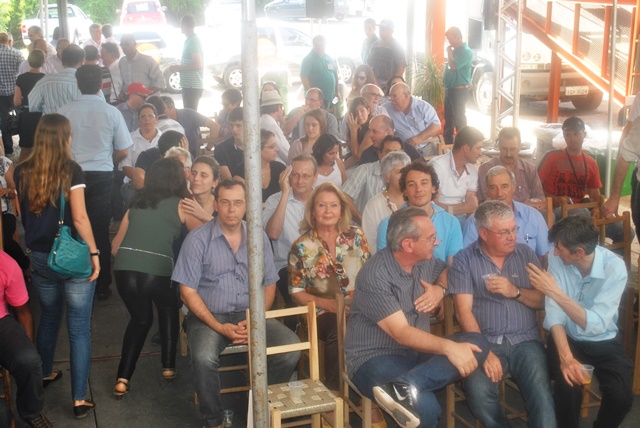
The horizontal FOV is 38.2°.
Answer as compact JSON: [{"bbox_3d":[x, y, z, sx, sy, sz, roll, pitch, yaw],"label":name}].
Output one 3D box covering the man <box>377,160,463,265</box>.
[{"bbox_3d":[0.625,0.374,5.186,0.540,1.280,0.800,-4,14,-14],"label":"man"}]

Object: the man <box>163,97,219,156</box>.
[{"bbox_3d":[-1.318,-0.524,9.062,0.680,1.231,0.780,12,19,40],"label":"man"}]

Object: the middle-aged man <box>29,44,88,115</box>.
[{"bbox_3d":[-2.130,-0.565,8.068,0.600,1.799,0.360,2,14,9],"label":"middle-aged man"}]

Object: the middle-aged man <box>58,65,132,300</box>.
[{"bbox_3d":[-1.677,-0.208,6.958,0.540,1.760,0.360,-2,14,-8],"label":"middle-aged man"}]

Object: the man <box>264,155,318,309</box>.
[{"bbox_3d":[-0.141,0.304,5.802,0.520,1.300,0.750,-1,14,-4],"label":"man"}]

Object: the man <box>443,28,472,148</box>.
[{"bbox_3d":[1.639,-1.371,11.095,0.420,1.720,0.500,-8,15,-29],"label":"man"}]

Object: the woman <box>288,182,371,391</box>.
[{"bbox_3d":[0.063,0.488,5.128,0.470,1.270,0.750,-2,14,-6],"label":"woman"}]

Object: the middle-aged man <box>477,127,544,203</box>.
[{"bbox_3d":[1.378,0.047,6.642,0.570,1.277,0.850,0,14,1],"label":"middle-aged man"}]

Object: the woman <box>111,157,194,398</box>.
[{"bbox_3d":[-0.957,0.334,5.374,0.540,1.300,0.680,4,14,17],"label":"woman"}]

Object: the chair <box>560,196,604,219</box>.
[{"bbox_3d":[1.863,0.313,6.330,0.360,0.850,0.360,-6,14,-22],"label":"chair"}]

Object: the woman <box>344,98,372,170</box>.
[{"bbox_3d":[0.362,-0.458,8.705,0.520,1.263,0.800,2,14,9],"label":"woman"}]

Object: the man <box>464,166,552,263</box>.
[{"bbox_3d":[1.057,0.392,5.291,0.570,1.265,0.850,1,14,5],"label":"man"}]

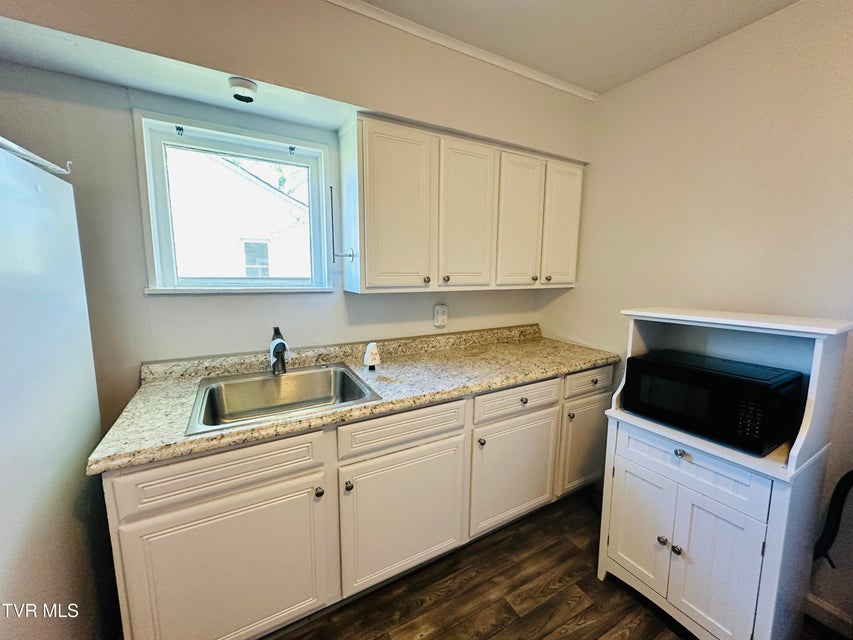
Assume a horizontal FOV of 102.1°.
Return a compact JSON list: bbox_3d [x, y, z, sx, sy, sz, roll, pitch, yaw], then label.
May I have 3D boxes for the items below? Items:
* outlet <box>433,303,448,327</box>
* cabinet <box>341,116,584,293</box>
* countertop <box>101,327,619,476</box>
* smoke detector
[{"bbox_3d":[0.096,-0.022,2.186,0.095,0.130,0.027,-4,10,-29],"label":"outlet"},{"bbox_3d":[0.292,-0.582,2.051,1.519,0.794,0.296,-4,10,-29],"label":"cabinet"},{"bbox_3d":[-0.037,0.221,1.778,2.368,0.140,0.670,-4,10,-29],"label":"countertop"},{"bbox_3d":[-0.689,-0.868,1.302,0.097,0.042,0.097,-4,10,-29],"label":"smoke detector"}]

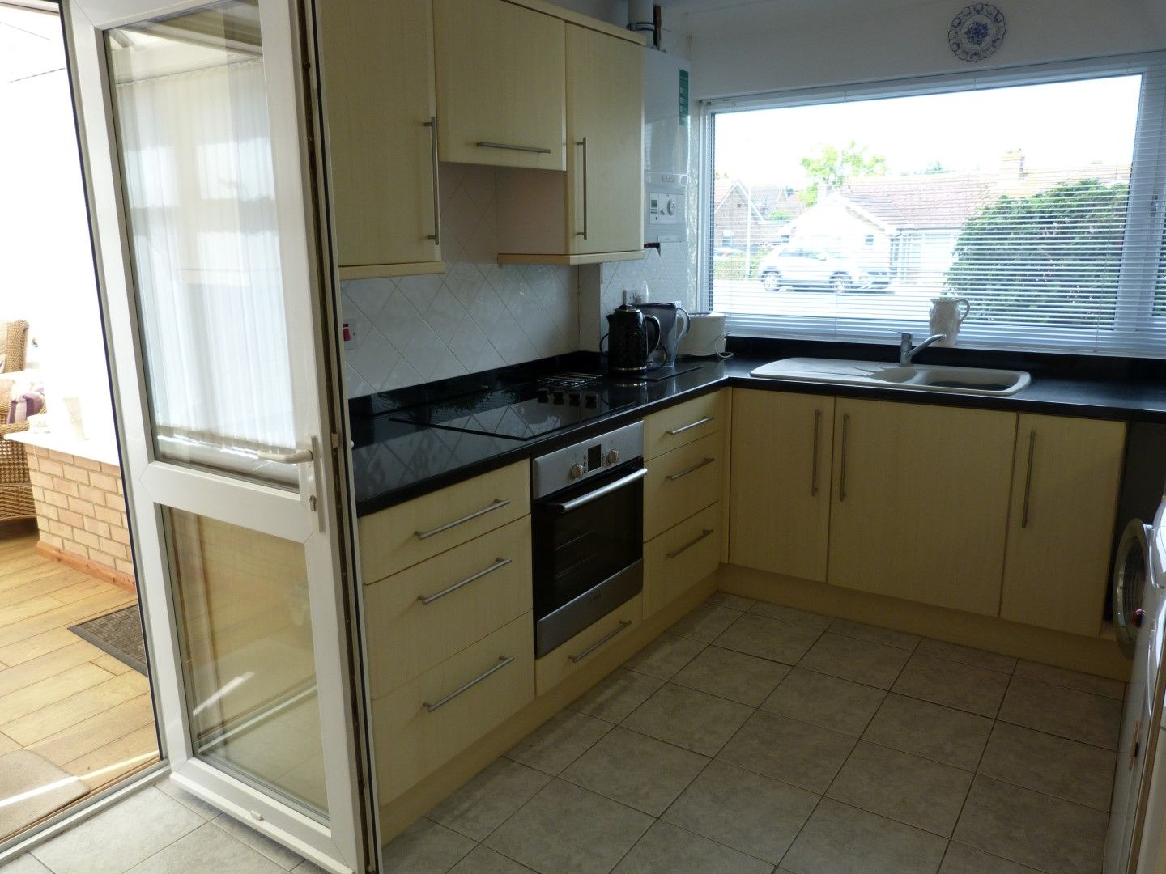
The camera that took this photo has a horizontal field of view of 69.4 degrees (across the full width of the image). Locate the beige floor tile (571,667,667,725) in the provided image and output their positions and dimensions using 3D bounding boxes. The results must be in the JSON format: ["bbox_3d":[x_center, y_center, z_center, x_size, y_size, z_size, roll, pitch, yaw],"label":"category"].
[{"bbox_3d":[0.120,0.848,2.762,0.186,0.010,0.314,7,15,34],"label":"beige floor tile"}]

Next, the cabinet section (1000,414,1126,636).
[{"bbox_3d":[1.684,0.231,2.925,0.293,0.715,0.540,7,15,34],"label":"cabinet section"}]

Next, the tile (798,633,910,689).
[{"bbox_3d":[0.940,0.775,2.916,0.310,0.010,0.310,7,15,34],"label":"tile"}]

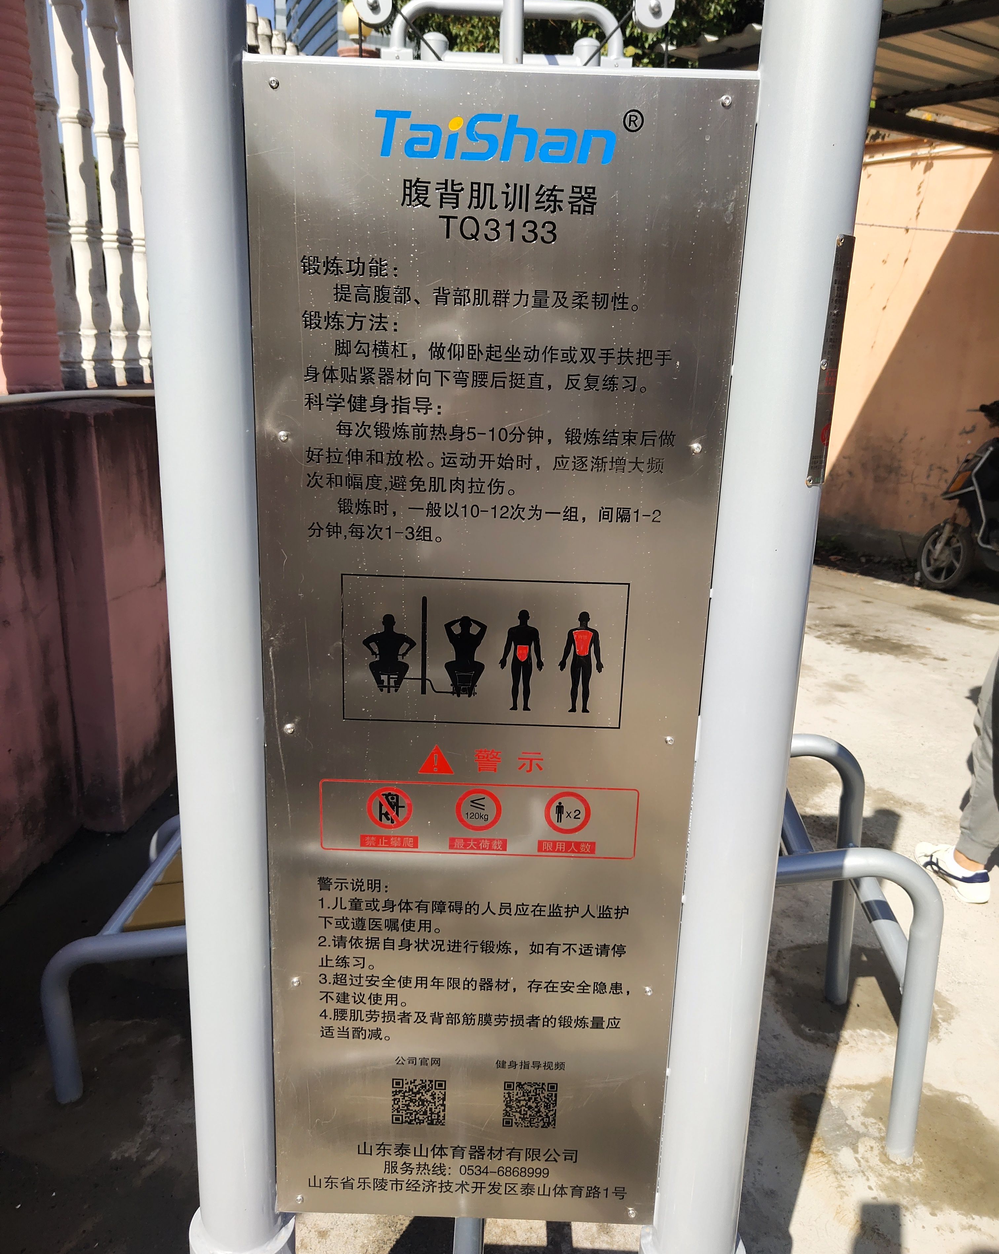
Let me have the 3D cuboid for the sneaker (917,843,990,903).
[{"bbox_3d":[1.204,0.621,3.061,0.098,0.100,0.265,-4,18,-16],"label":"sneaker"}]

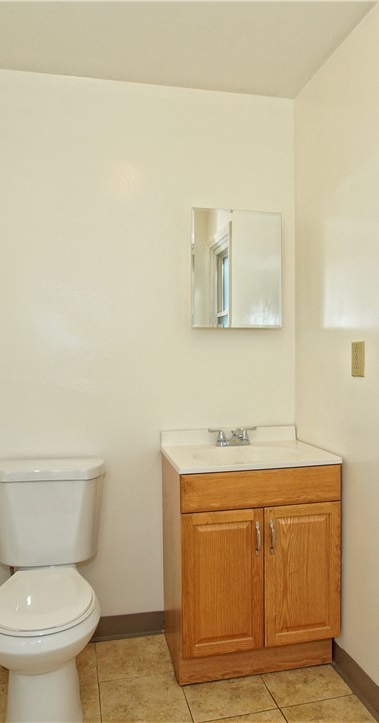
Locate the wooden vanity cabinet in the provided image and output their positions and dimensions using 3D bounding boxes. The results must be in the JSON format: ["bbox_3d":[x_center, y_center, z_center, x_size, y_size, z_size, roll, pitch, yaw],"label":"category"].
[{"bbox_3d":[0.234,0.800,1.994,0.620,0.808,0.422,0,1,-12],"label":"wooden vanity cabinet"}]

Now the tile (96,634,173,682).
[{"bbox_3d":[-0.218,1.209,1.988,0.302,0.010,0.285,0,1,-12],"label":"tile"}]

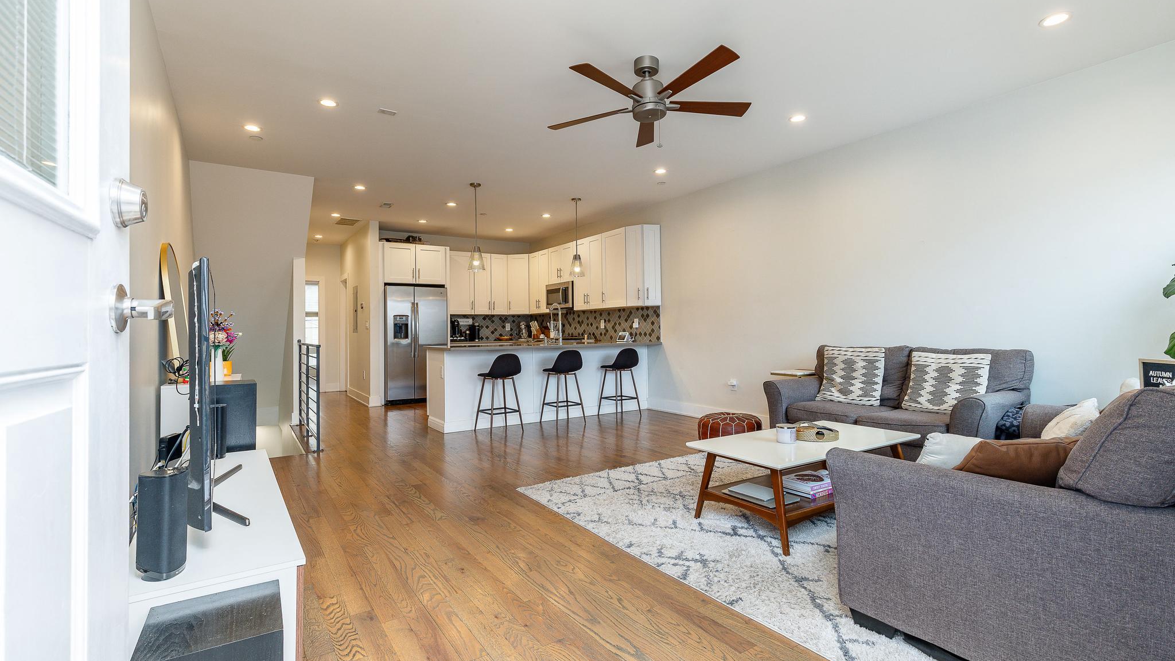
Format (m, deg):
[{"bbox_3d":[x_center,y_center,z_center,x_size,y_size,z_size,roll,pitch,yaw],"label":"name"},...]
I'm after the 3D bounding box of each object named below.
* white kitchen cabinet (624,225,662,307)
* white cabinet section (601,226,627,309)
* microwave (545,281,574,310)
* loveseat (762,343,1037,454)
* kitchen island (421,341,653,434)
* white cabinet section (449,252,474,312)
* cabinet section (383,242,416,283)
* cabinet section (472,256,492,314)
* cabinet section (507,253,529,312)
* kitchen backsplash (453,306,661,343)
[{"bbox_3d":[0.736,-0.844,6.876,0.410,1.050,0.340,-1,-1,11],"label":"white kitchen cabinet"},{"bbox_3d":[0.495,-0.833,7.155,0.330,1.049,0.546,0,0,-34],"label":"white cabinet section"},{"bbox_3d":[-0.292,-0.537,8.319,0.410,0.420,0.765,0,-1,-35],"label":"microwave"},{"bbox_3d":[2.276,0.577,3.959,0.900,0.880,1.560,0,-1,-34],"label":"loveseat"},{"bbox_3d":[-0.468,0.622,6.427,2.830,0.910,0.940,0,-1,-34],"label":"kitchen island"},{"bbox_3d":[-2.212,-0.791,8.816,0.508,1.049,0.330,0,0,-34],"label":"white cabinet section"},{"bbox_3d":[-2.967,-0.999,8.071,0.455,0.594,0.600,0,0,-34],"label":"cabinet section"},{"bbox_3d":[-1.876,-0.793,9.043,0.303,1.049,0.330,0,0,-34],"label":"cabinet section"},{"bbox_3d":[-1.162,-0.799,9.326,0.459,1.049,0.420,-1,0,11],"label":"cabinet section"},{"bbox_3d":[-0.706,-0.051,7.890,1.590,0.480,3.630,0,-1,-34],"label":"kitchen backsplash"}]

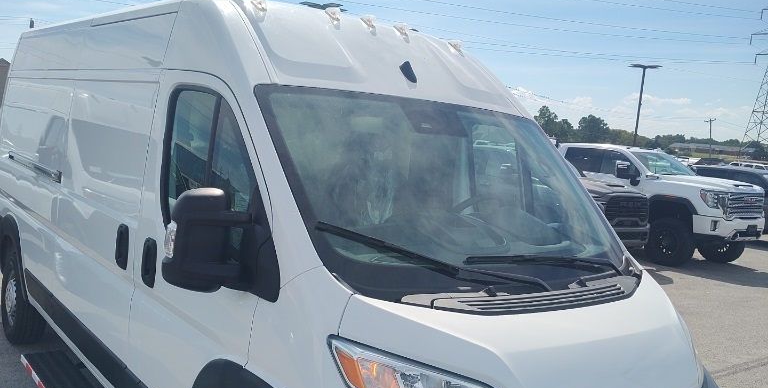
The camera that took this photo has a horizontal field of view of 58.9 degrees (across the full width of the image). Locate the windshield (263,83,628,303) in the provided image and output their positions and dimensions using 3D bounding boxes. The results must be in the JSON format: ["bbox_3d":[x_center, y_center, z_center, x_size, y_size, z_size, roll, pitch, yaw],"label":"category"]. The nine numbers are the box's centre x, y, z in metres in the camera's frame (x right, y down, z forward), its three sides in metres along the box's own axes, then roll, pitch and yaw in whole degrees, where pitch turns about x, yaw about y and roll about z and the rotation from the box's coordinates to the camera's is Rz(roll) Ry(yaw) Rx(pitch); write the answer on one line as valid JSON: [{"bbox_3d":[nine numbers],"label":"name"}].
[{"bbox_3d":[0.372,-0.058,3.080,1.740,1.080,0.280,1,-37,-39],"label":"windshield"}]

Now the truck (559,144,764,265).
[{"bbox_3d":[5.149,0.000,14.983,2.120,2.170,6.300,2,6,-29],"label":"truck"}]

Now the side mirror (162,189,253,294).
[{"bbox_3d":[-0.653,0.175,2.542,0.340,0.400,0.220,1,7,-39],"label":"side mirror"}]

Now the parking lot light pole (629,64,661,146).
[{"bbox_3d":[16.448,-4.481,44.273,2.200,7.700,2.200,1,7,-36],"label":"parking lot light pole"}]

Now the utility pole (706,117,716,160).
[{"bbox_3d":[61.404,-9.206,128.000,2.300,9.811,0.350,5,3,25],"label":"utility pole"}]

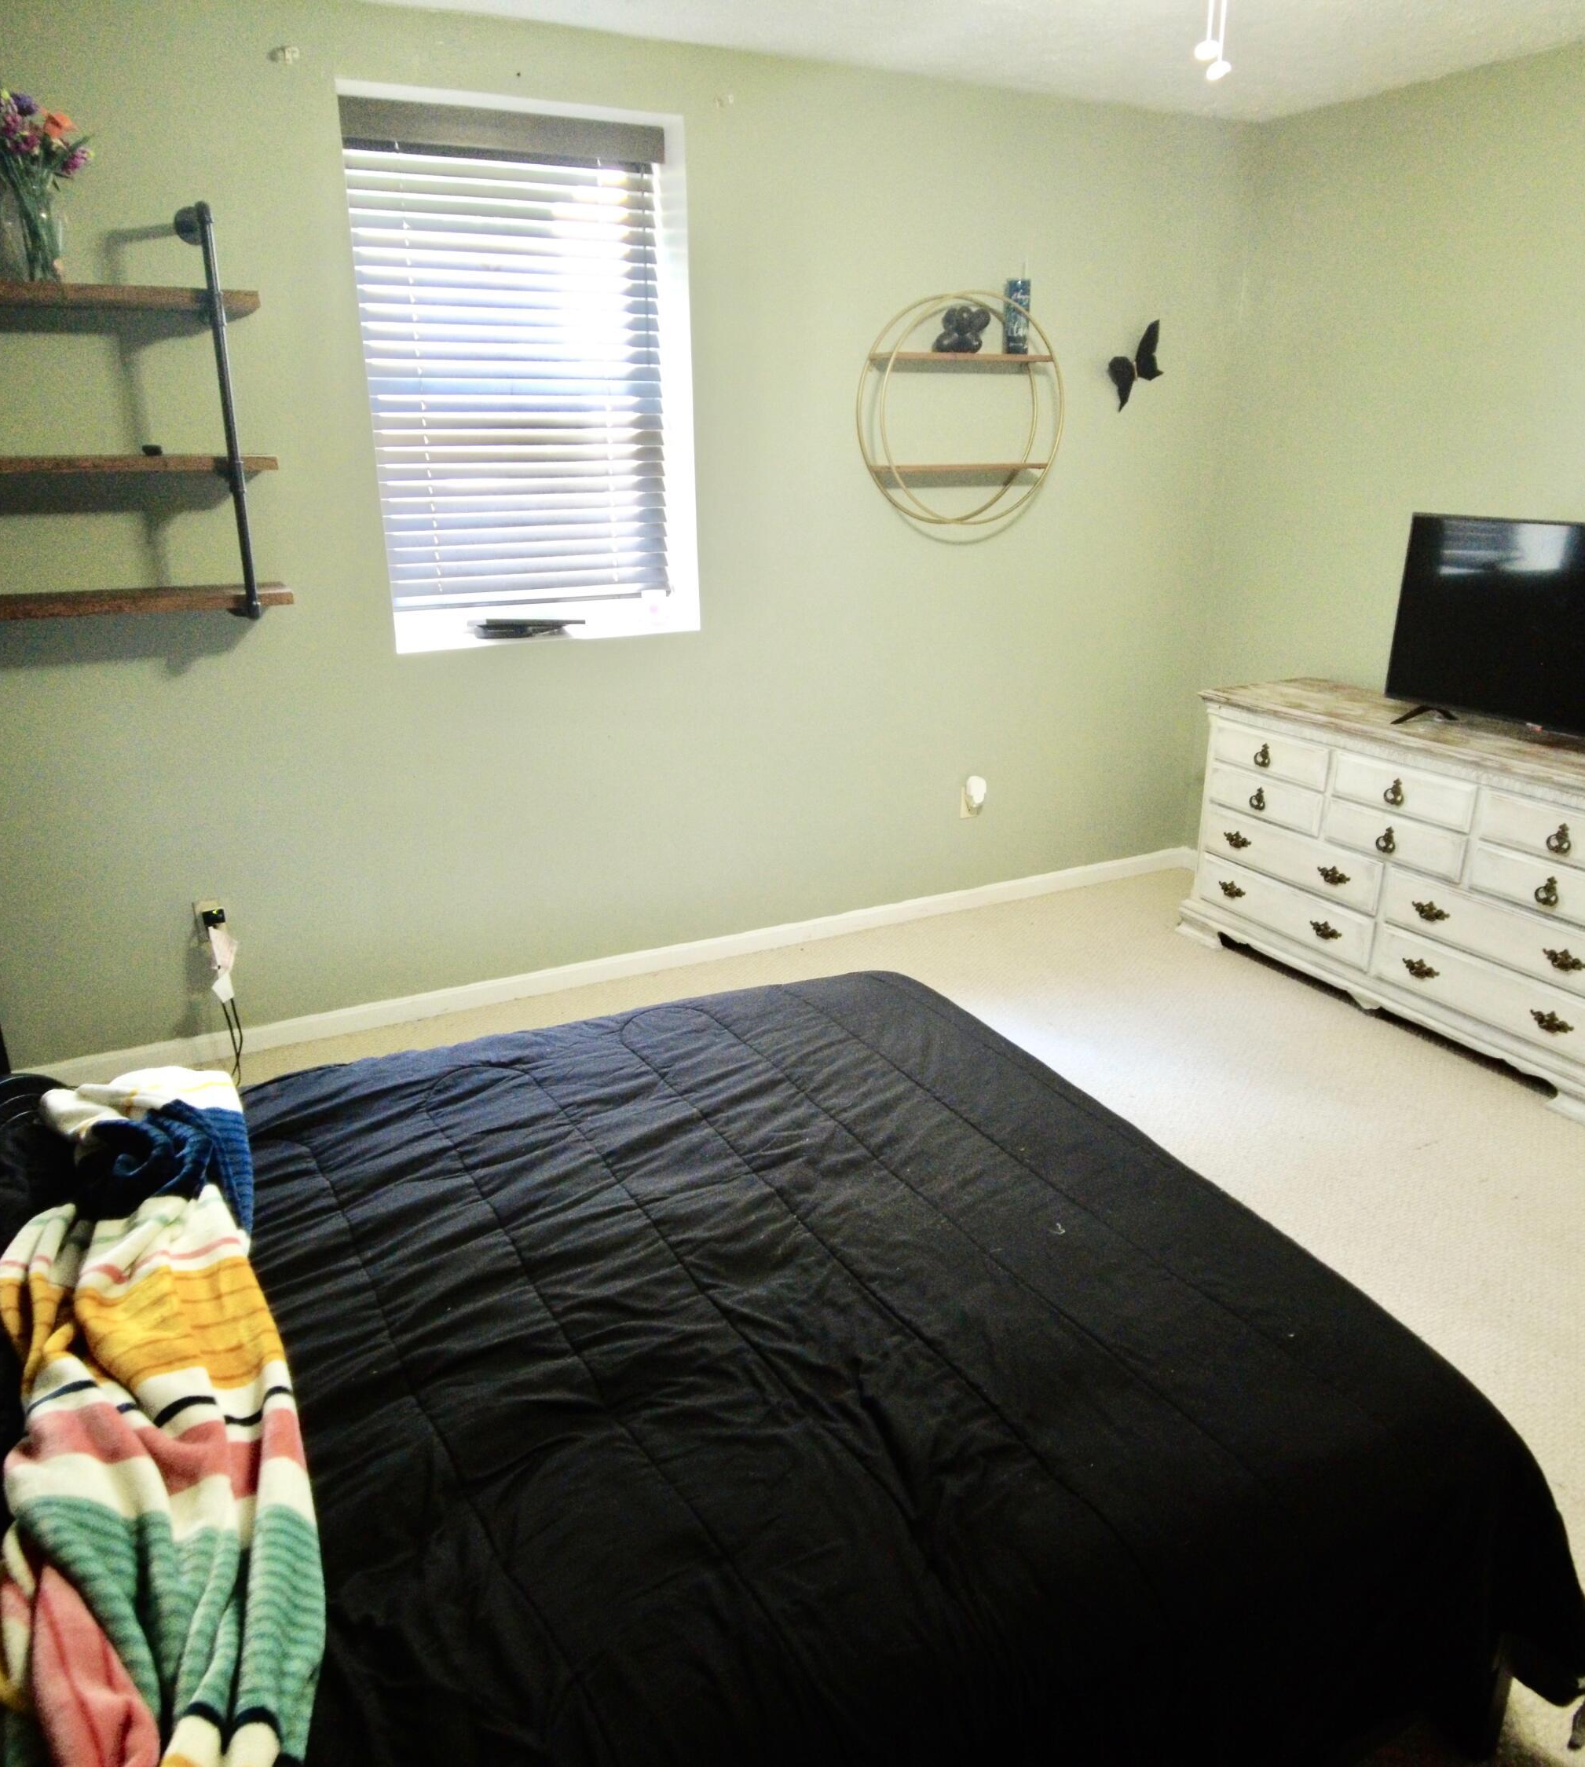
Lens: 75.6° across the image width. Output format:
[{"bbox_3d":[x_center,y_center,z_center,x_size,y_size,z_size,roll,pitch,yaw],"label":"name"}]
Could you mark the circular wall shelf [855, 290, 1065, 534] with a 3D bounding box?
[{"bbox_3d":[0.520,-1.429,3.106,0.640,0.630,0.160,-10,21,-21],"label":"circular wall shelf"}]

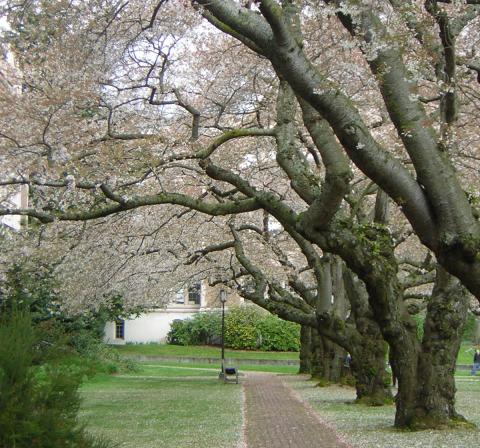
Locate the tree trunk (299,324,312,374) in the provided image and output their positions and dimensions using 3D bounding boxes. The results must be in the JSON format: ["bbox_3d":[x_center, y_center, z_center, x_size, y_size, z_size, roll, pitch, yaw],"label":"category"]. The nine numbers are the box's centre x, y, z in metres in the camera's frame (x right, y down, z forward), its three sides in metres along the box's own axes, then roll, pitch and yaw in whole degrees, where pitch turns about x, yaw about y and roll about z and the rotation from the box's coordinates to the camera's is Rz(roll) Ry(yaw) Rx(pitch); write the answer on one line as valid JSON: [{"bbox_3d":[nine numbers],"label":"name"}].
[{"bbox_3d":[4.023,7.709,75.000,0.870,3.035,0.870,0,-6,1],"label":"tree trunk"}]

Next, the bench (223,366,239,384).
[{"bbox_3d":[-0.455,7.742,62.300,0.720,0.844,1.600,0,-6,0],"label":"bench"}]

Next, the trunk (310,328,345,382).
[{"bbox_3d":[4.641,6.968,64.500,1.600,2.851,1.400,0,-6,1],"label":"trunk"}]

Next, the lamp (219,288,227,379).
[{"bbox_3d":[-0.904,5.879,65.000,0.420,4.758,0.420,0,-6,1],"label":"lamp"}]

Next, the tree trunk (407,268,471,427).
[{"bbox_3d":[5.326,3.291,32.800,1.500,4.210,1.350,0,-6,1],"label":"tree trunk"}]

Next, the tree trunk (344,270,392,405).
[{"bbox_3d":[4.612,4.083,43.800,1.600,4.740,1.400,0,-6,1],"label":"tree trunk"}]

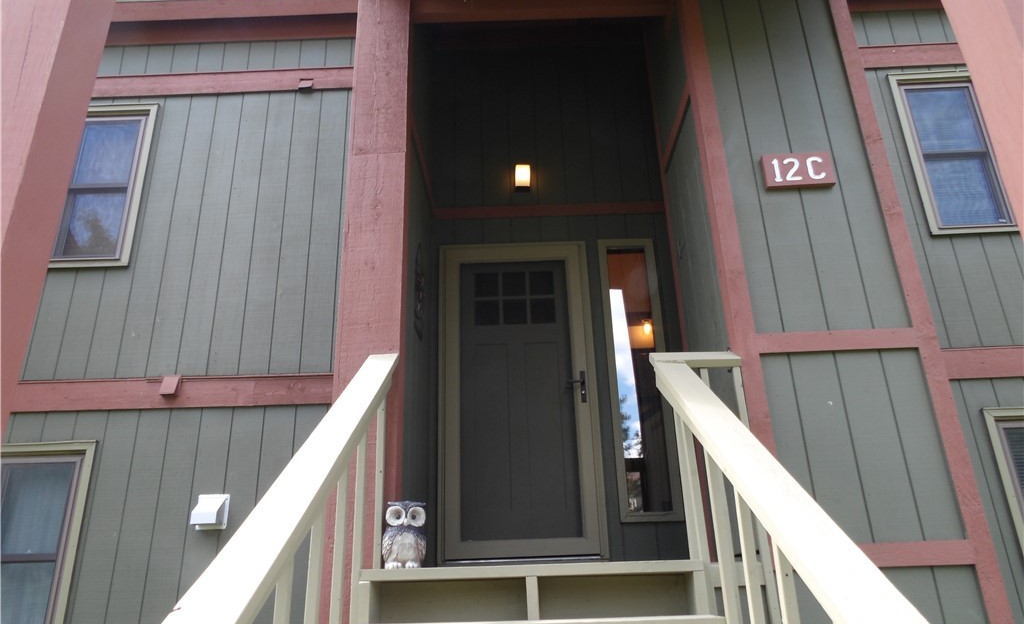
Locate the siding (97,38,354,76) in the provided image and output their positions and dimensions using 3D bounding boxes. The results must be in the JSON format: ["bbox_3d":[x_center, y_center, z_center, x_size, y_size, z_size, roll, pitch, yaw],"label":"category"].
[{"bbox_3d":[-2.334,-2.012,5.635,2.250,0.290,0.030,-2,-22,0],"label":"siding"}]

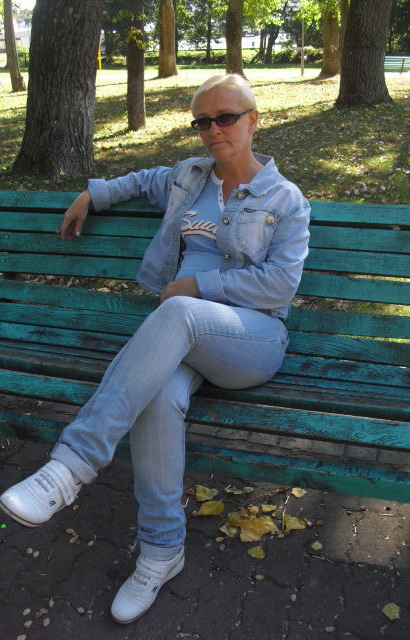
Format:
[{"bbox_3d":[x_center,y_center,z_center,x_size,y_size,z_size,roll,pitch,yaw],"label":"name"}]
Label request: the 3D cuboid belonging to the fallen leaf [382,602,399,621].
[{"bbox_3d":[0.489,0.768,1.754,0.046,0.008,0.055,-1,23,0],"label":"fallen leaf"}]

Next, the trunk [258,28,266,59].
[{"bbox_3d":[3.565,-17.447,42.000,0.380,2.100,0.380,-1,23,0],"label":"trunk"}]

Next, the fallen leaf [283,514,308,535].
[{"bbox_3d":[0.278,0.630,2.045,0.075,0.018,0.090,-1,23,0],"label":"fallen leaf"}]

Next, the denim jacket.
[{"bbox_3d":[-0.040,-0.205,1.890,0.670,0.490,0.420,7,24,18],"label":"denim jacket"}]

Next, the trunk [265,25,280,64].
[{"bbox_3d":[4.259,-17.384,42.000,0.800,2.400,0.600,-1,23,0],"label":"trunk"}]

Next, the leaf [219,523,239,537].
[{"bbox_3d":[0.076,0.641,2.027,0.060,0.015,0.050,-1,23,0],"label":"leaf"}]

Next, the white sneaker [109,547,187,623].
[{"bbox_3d":[-0.142,0.704,1.808,0.090,0.100,0.245,16,28,35],"label":"white sneaker"}]

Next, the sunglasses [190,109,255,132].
[{"bbox_3d":[0.053,-0.583,1.915,0.147,0.040,0.142,-1,26,24],"label":"sunglasses"}]

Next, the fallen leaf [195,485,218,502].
[{"bbox_3d":[0.005,0.571,2.191,0.080,0.020,0.085,-1,23,0],"label":"fallen leaf"}]

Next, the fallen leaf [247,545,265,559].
[{"bbox_3d":[0.150,0.676,1.944,0.056,0.013,0.050,-1,23,0],"label":"fallen leaf"}]

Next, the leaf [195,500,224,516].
[{"bbox_3d":[0.018,0.608,2.142,0.095,0.015,0.075,-1,23,0],"label":"leaf"}]

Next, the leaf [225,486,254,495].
[{"bbox_3d":[0.115,0.572,2.219,0.090,0.020,0.045,-1,23,0],"label":"leaf"}]

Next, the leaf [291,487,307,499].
[{"bbox_3d":[0.314,0.577,2.212,0.052,0.012,0.055,-1,23,0],"label":"leaf"}]

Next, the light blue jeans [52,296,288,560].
[{"bbox_3d":[-0.055,0.234,2.024,0.455,0.654,0.726,11,25,26],"label":"light blue jeans"}]

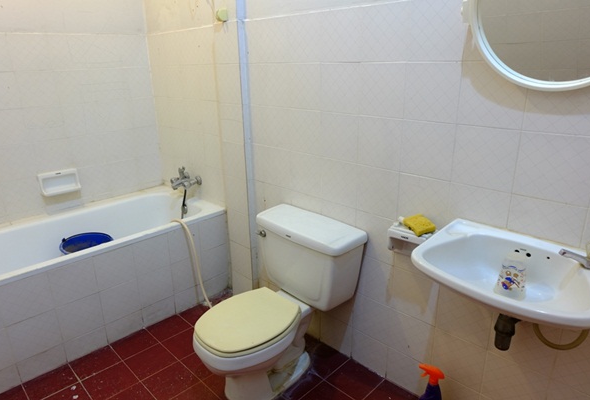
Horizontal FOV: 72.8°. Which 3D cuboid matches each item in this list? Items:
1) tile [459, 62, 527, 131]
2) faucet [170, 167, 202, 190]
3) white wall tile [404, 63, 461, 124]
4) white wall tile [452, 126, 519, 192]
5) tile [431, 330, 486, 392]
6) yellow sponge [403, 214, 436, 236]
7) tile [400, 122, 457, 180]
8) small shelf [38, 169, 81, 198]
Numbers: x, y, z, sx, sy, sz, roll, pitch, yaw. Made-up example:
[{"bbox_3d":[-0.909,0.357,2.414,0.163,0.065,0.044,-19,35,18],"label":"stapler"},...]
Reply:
[{"bbox_3d":[0.612,-0.328,1.239,0.200,0.200,0.010,16,25,42],"label":"tile"},{"bbox_3d":[-0.739,-0.148,2.611,0.220,0.140,0.140,16,25,42],"label":"faucet"},{"bbox_3d":[0.470,-0.369,1.374,0.200,0.200,0.010,16,25,42],"label":"white wall tile"},{"bbox_3d":[0.617,-0.138,1.303,0.200,0.200,0.010,16,25,42],"label":"white wall tile"},{"bbox_3d":[0.635,0.620,1.558,0.200,0.200,0.010,16,25,42],"label":"tile"},{"bbox_3d":[0.459,0.096,1.471,0.077,0.023,0.087,-13,36,-21],"label":"yellow sponge"},{"bbox_3d":[0.474,-0.180,1.437,0.200,0.200,0.010,16,25,42],"label":"tile"},{"bbox_3d":[-1.435,-0.107,2.458,0.072,0.125,0.205,16,25,42],"label":"small shelf"}]

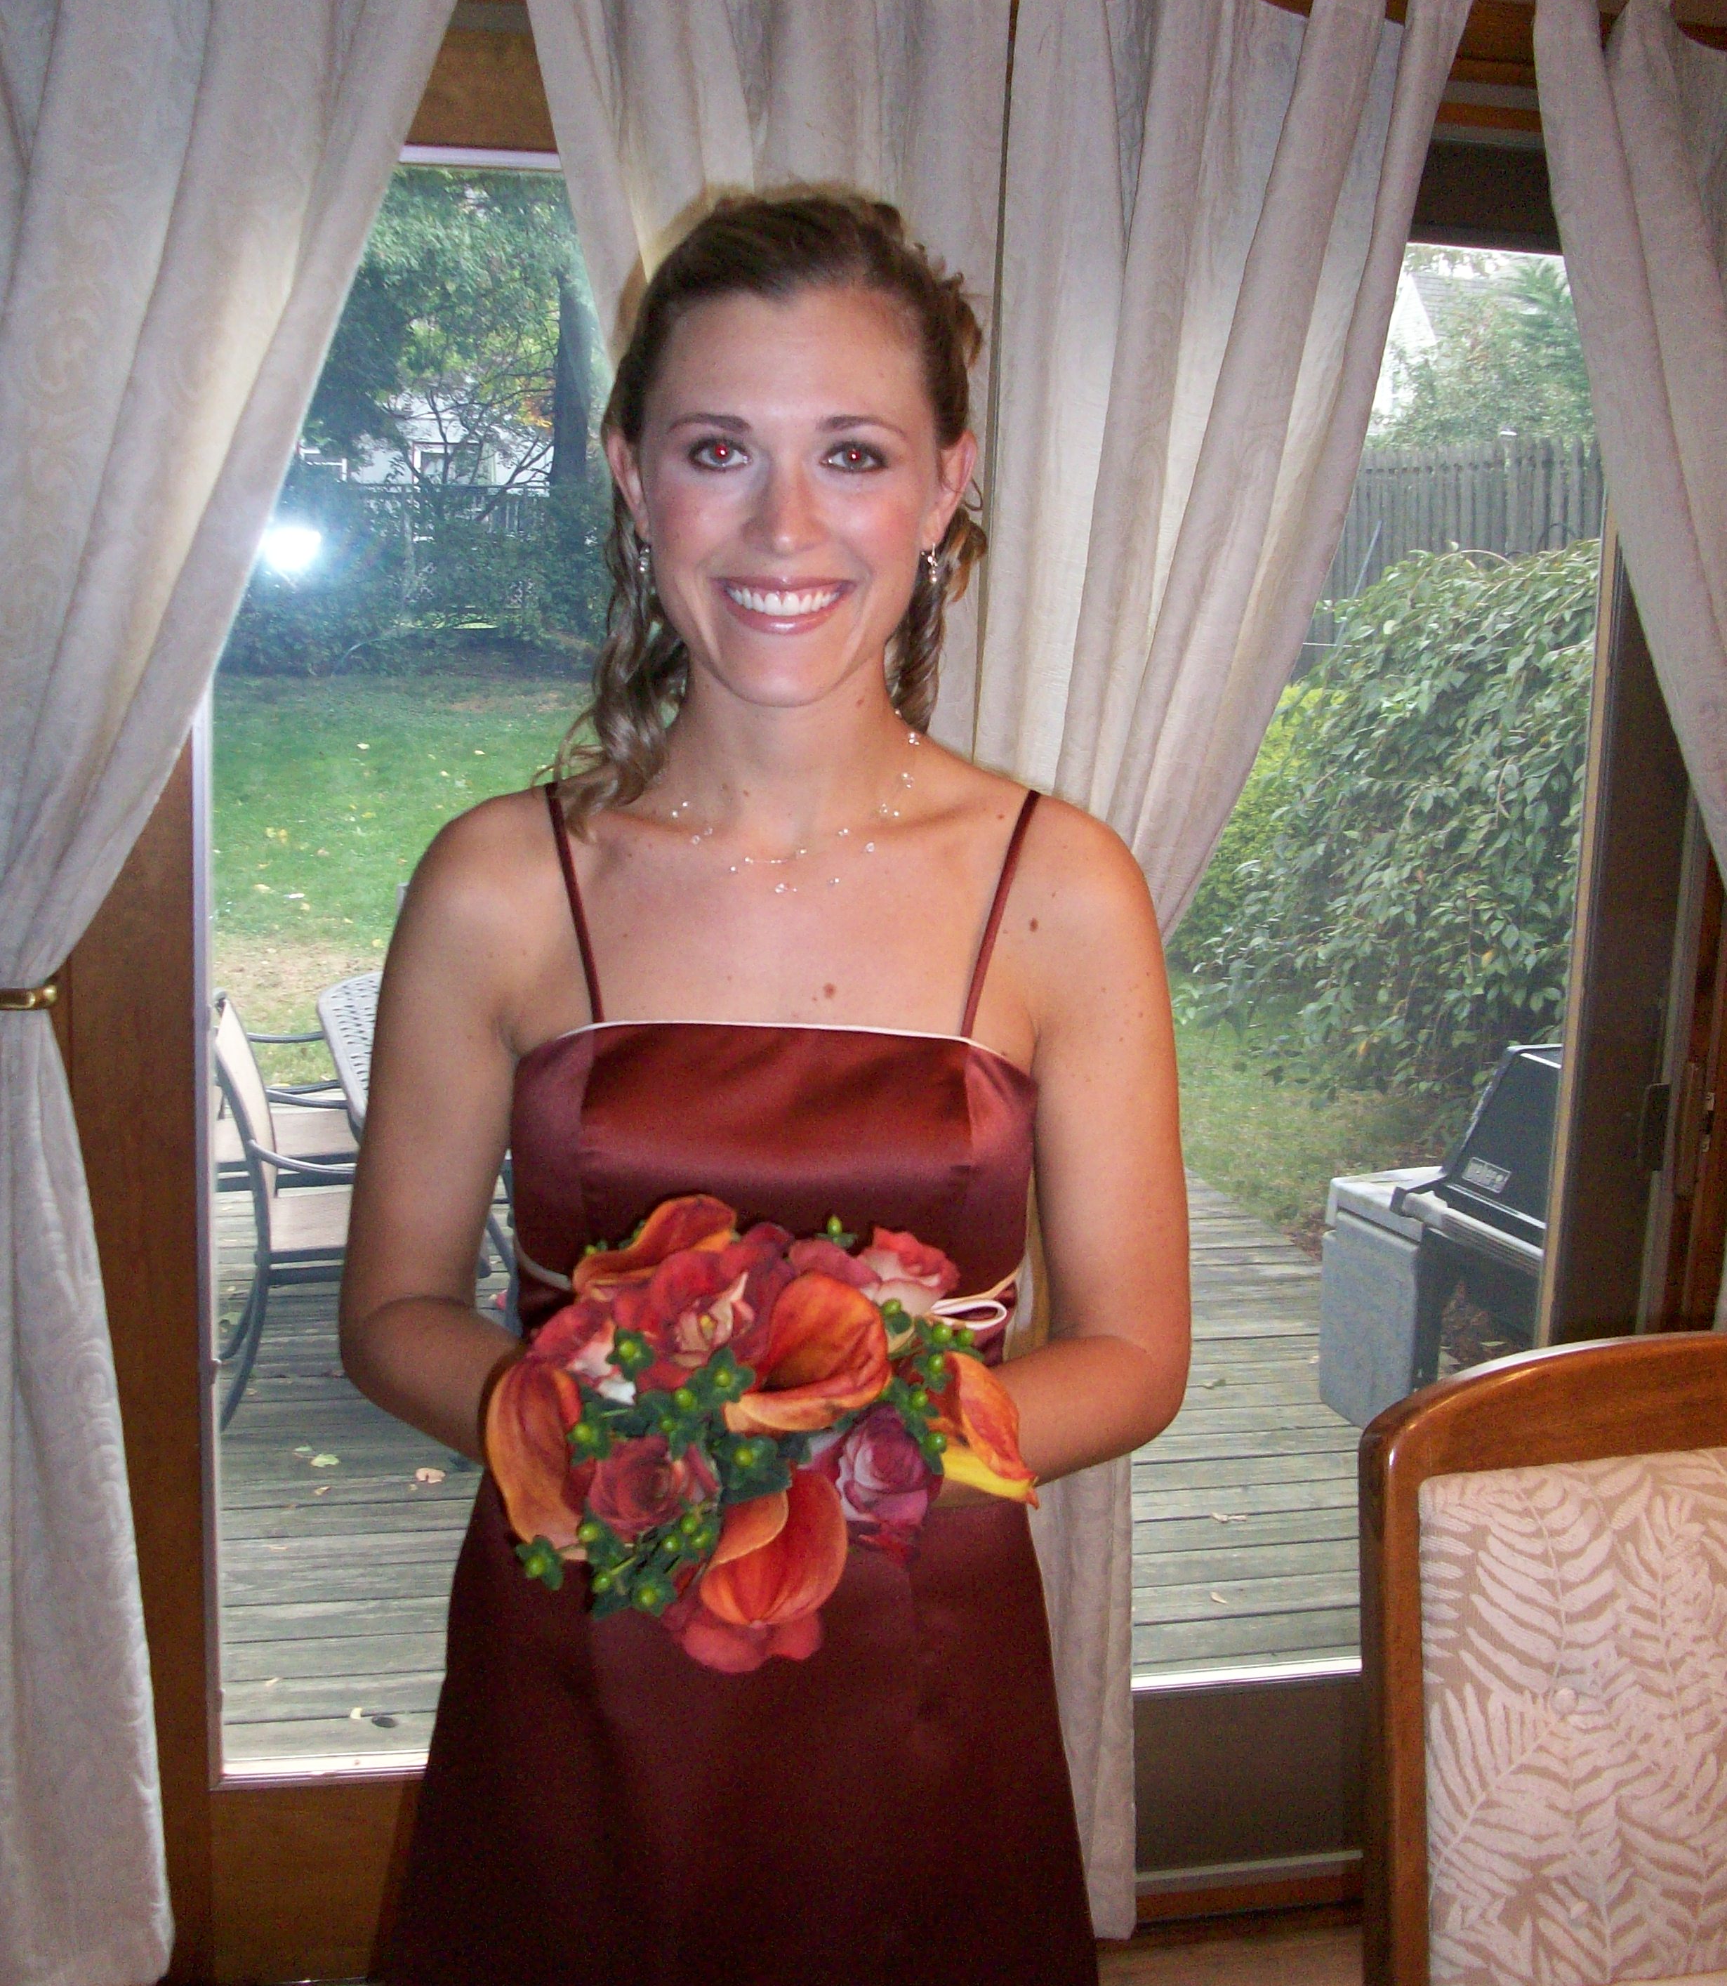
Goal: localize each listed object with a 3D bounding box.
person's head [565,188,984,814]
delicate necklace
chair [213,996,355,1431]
[{"bbox_3d":[-0.048,-0.245,1.161,0.220,0.330,0.220,2,9,0],"label":"person's head"},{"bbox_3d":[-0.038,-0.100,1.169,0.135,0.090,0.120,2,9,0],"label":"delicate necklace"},{"bbox_3d":[-1.082,0.439,4.698,0.630,0.900,0.570,0,9,-13],"label":"chair"}]

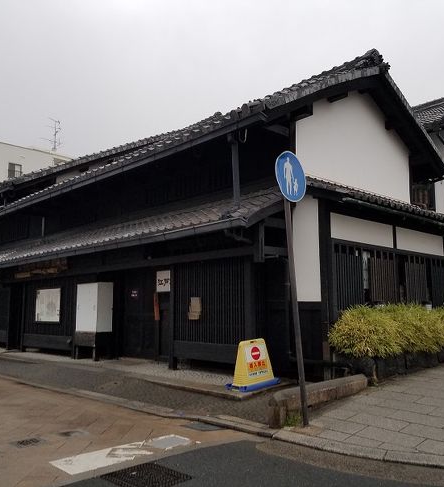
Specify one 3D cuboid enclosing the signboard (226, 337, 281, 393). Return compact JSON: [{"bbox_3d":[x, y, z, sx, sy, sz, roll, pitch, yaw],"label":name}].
[{"bbox_3d":[0.463,1.739,7.100,0.730,0.660,0.390,2,-7,-43],"label":"signboard"}]

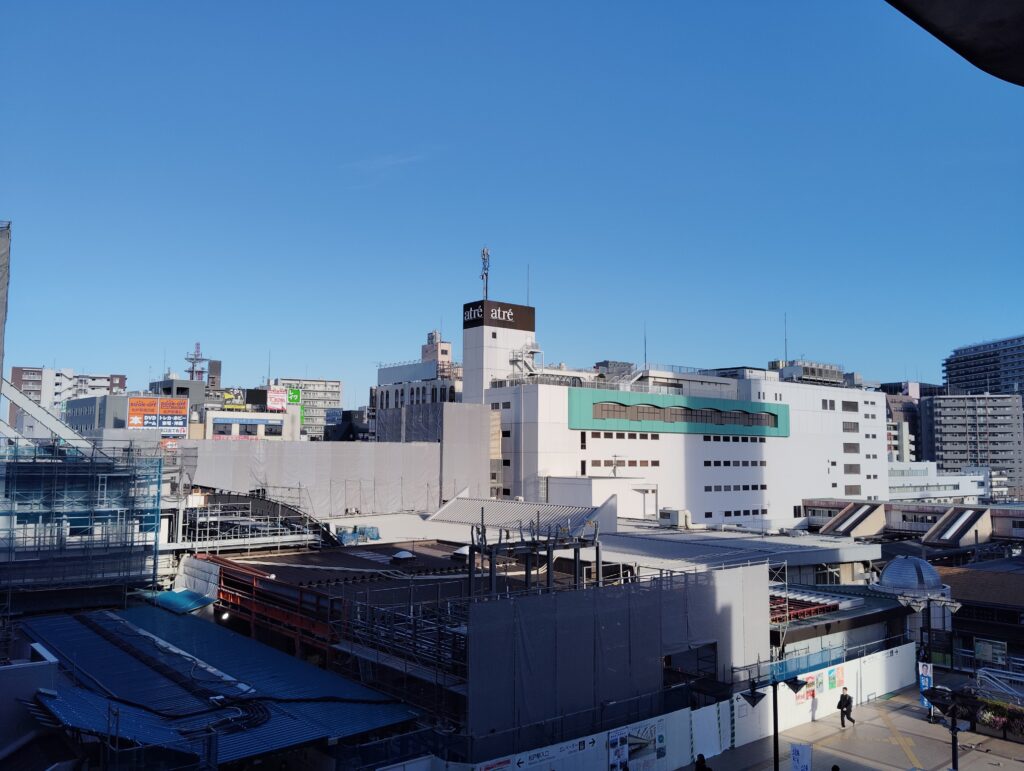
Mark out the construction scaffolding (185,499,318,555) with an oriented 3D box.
[{"bbox_3d":[-15.570,8.571,50.073,8.300,3.100,1.600,4,-6,-37],"label":"construction scaffolding"}]

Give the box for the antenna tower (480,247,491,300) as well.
[{"bbox_3d":[-4.019,-16.909,125.794,1.300,8.200,1.300,4,-6,-37],"label":"antenna tower"}]

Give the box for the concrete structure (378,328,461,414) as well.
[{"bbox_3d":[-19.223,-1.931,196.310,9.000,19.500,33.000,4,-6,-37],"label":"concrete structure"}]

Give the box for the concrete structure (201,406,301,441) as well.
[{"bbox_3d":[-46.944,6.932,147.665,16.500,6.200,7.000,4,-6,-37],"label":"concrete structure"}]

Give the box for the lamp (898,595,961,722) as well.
[{"bbox_3d":[17.212,11.266,34.333,2.300,5.050,2.300,4,-6,-39],"label":"lamp"}]

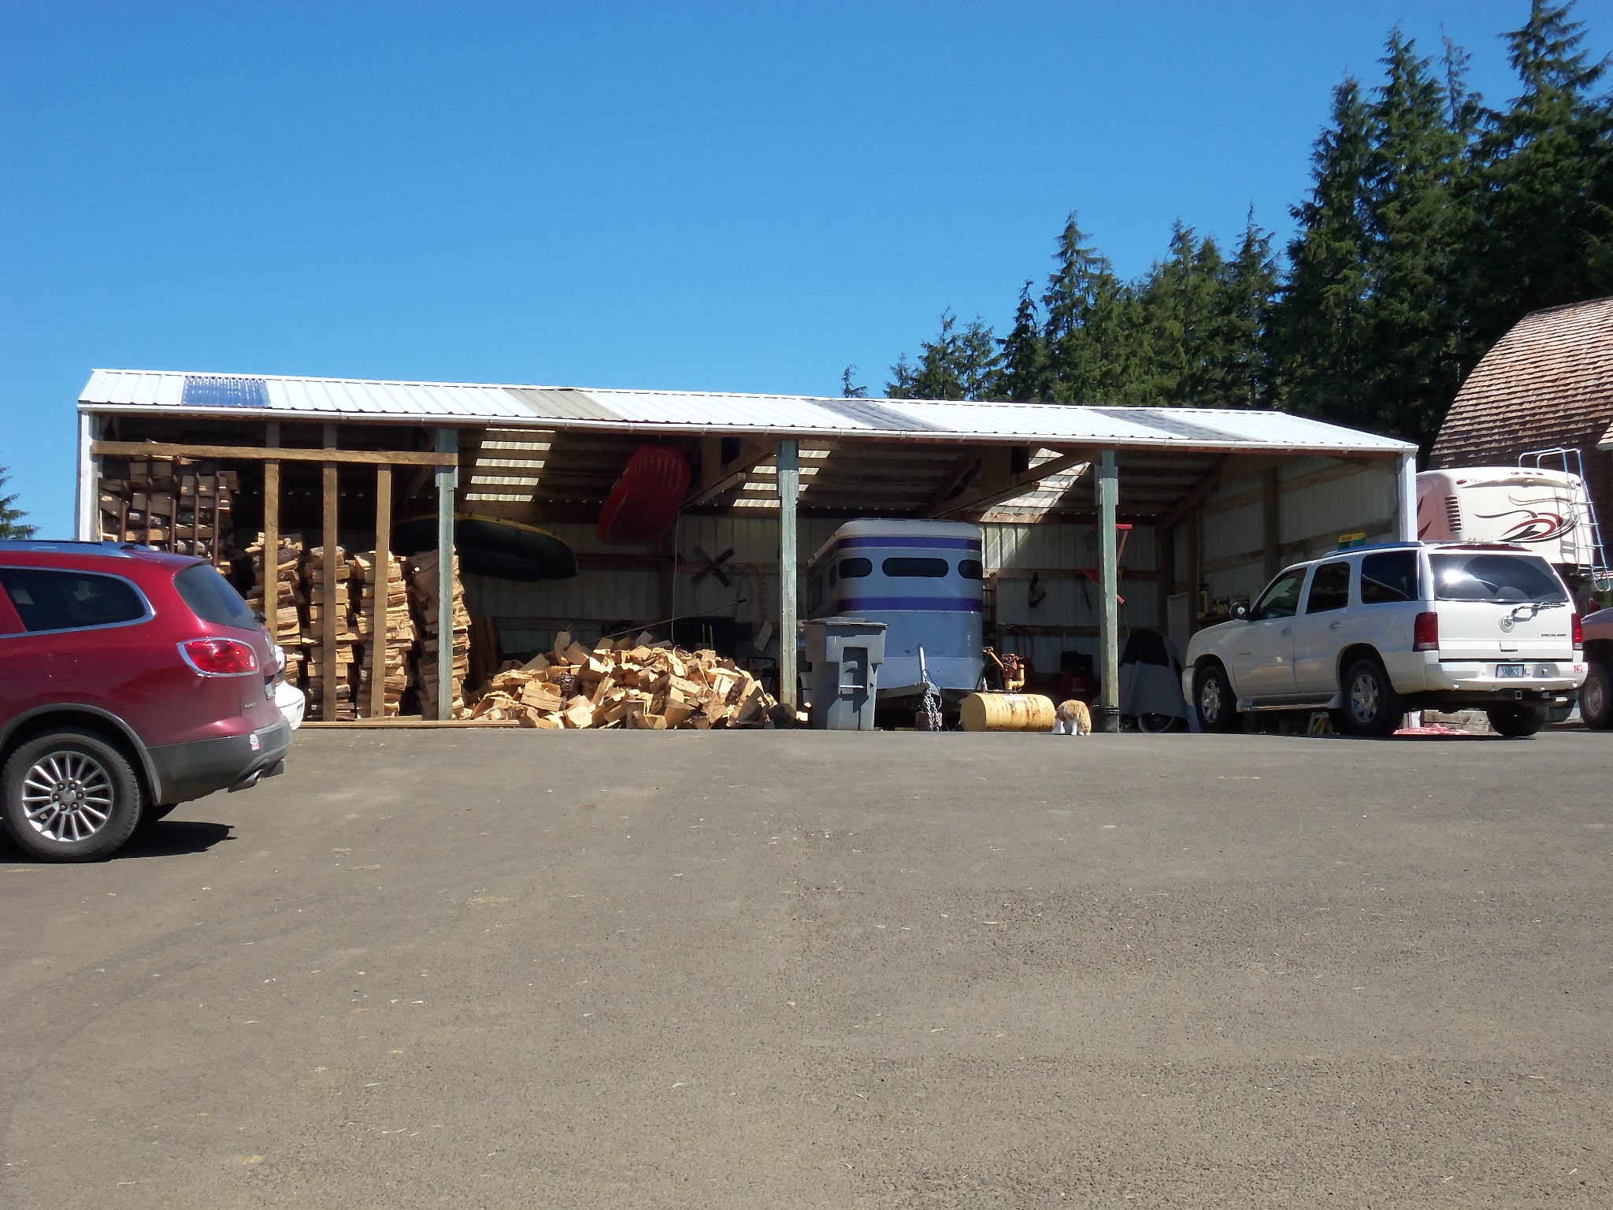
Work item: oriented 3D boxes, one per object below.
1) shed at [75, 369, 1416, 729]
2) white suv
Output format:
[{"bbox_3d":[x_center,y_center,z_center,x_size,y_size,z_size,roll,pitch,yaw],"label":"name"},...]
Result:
[{"bbox_3d":[-1.060,-0.510,31.150,14.790,4.200,7.700,1,-4,-14],"label":"shed"},{"bbox_3d":[5.920,0.430,27.100,2.020,1.920,5.050,1,-4,-21],"label":"white suv"}]

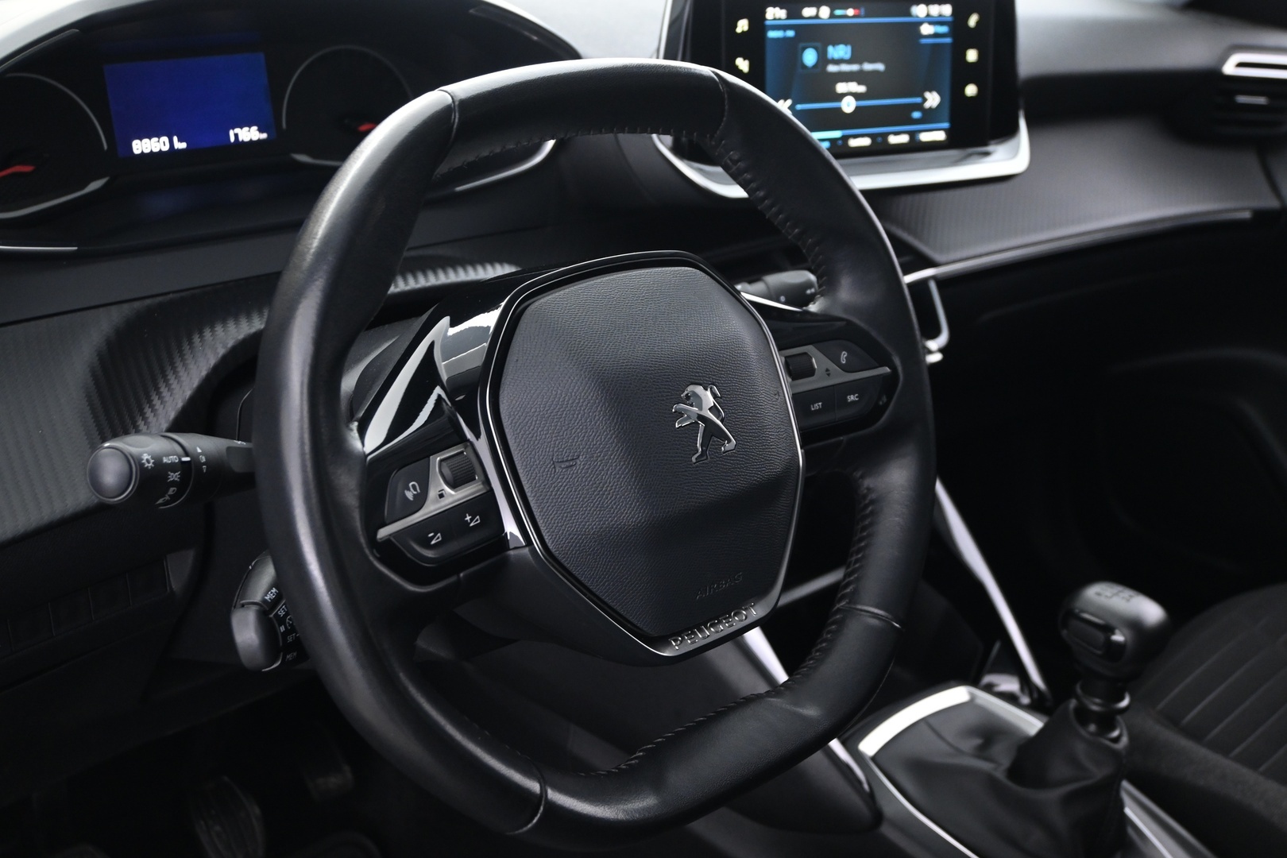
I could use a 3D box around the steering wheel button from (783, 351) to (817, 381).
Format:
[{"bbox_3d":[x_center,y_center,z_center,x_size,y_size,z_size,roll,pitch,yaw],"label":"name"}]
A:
[{"bbox_3d":[0.075,-0.030,0.692,0.015,0.013,0.008,-16,-1,-25],"label":"steering wheel button"}]

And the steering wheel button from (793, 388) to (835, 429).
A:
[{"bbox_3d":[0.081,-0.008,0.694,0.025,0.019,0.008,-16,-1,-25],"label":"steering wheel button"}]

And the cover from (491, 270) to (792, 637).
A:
[{"bbox_3d":[0.014,0.009,0.623,0.150,0.158,0.045,-17,7,-36],"label":"cover"}]

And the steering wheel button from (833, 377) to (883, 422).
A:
[{"bbox_3d":[0.105,-0.015,0.705,0.029,0.019,0.008,-16,-1,-25],"label":"steering wheel button"}]

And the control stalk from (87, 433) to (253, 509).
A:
[{"bbox_3d":[-0.173,0.015,0.627,0.031,0.031,0.125,-13,-6,41],"label":"control stalk"}]

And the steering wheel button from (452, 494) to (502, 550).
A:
[{"bbox_3d":[-0.068,0.038,0.580,0.008,0.019,0.026,-18,1,43],"label":"steering wheel button"}]

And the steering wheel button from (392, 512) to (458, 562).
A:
[{"bbox_3d":[-0.085,0.045,0.560,0.008,0.019,0.030,-18,1,43],"label":"steering wheel button"}]

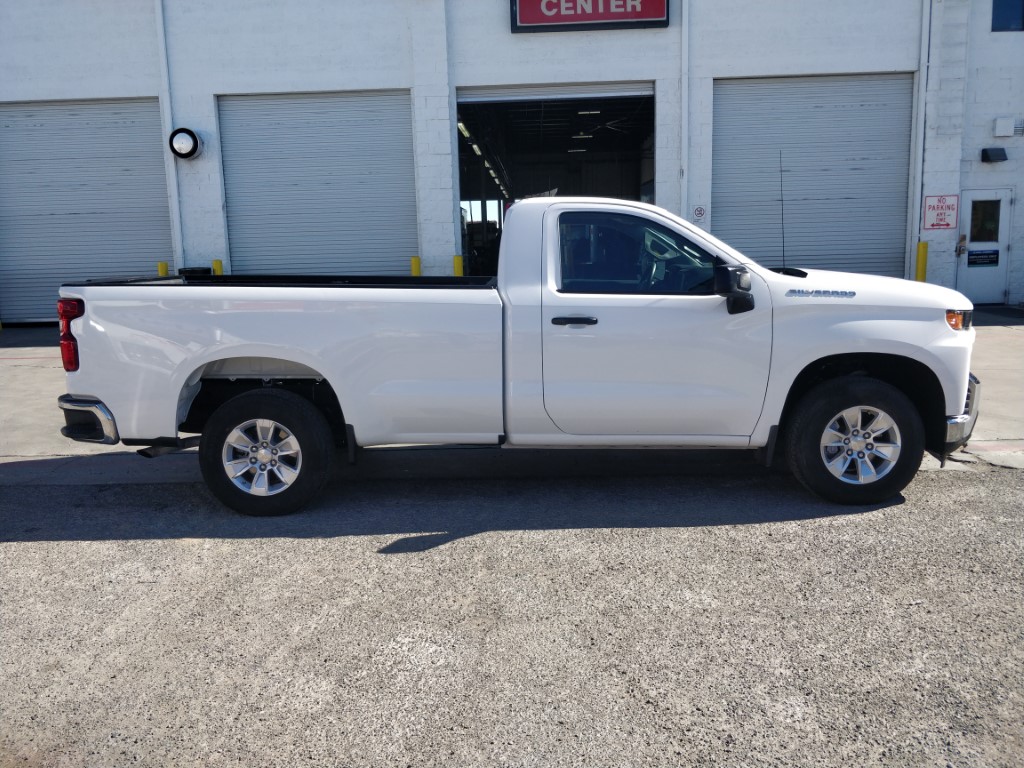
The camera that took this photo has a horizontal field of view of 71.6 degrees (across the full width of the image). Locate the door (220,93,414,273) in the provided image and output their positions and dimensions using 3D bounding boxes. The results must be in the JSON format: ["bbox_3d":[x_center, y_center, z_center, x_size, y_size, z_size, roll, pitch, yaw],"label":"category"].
[{"bbox_3d":[-3.613,-3.313,13.417,3.660,4.200,0.120,-1,8,1],"label":"door"}]

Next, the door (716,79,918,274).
[{"bbox_3d":[5.519,-3.523,13.191,3.660,4.200,0.120,-1,8,1],"label":"door"}]

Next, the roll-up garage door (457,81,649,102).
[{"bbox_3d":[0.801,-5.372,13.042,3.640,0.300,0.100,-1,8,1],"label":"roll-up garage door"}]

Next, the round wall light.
[{"bbox_3d":[-5.981,-4.399,13.049,0.540,0.540,0.220,-1,8,1],"label":"round wall light"}]

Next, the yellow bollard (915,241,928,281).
[{"bbox_3d":[7.313,-1.954,12.698,0.170,1.140,0.170,-1,8,1],"label":"yellow bollard"}]

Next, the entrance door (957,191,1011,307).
[{"bbox_3d":[8.842,-2.562,13.350,0.920,2.150,0.080,-1,8,1],"label":"entrance door"}]

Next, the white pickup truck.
[{"bbox_3d":[0.107,-0.358,5.044,5.830,1.930,2.100,-1,10,1],"label":"white pickup truck"}]

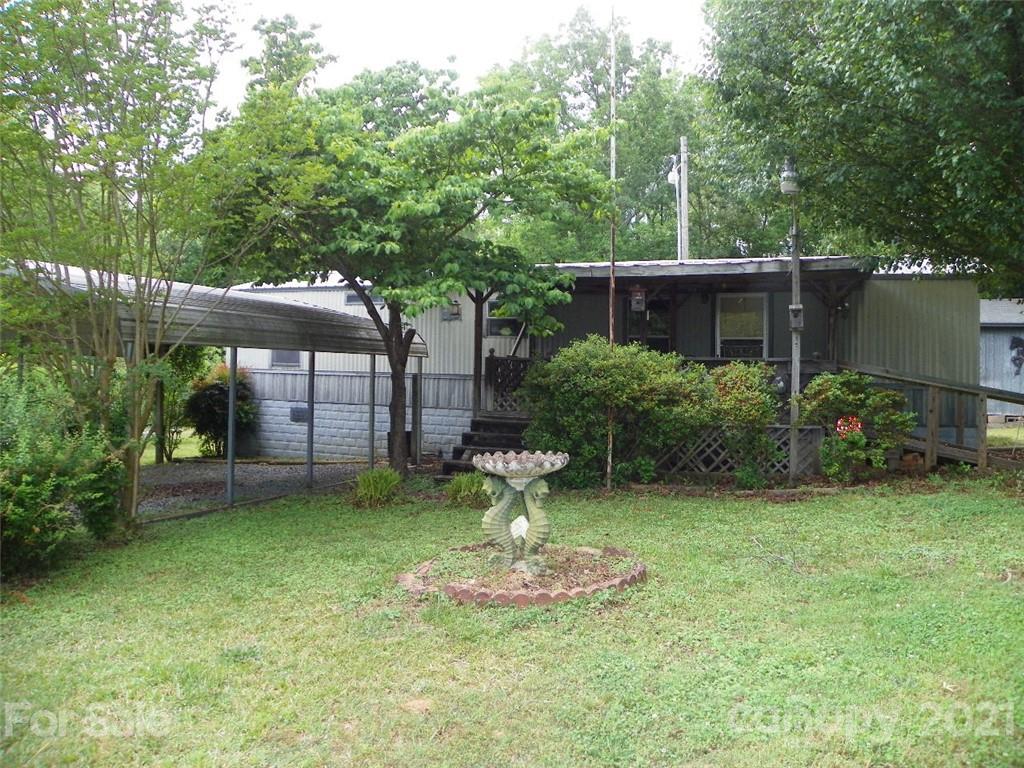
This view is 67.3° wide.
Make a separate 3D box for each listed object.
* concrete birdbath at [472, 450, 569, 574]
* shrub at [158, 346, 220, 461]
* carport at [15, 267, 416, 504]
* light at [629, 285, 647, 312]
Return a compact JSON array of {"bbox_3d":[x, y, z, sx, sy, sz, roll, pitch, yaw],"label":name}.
[{"bbox_3d":[0.058,0.867,5.250,0.650,0.790,0.650,0,2,0],"label":"concrete birdbath"},{"bbox_3d":[-6.793,0.411,16.200,1.200,2.400,1.150,1,1,23],"label":"shrub"},{"bbox_3d":[-5.302,-0.145,11.652,5.900,3.000,6.400,1,1,22],"label":"carport"},{"bbox_3d":[1.762,-1.201,10.800,0.240,0.380,0.220,1,1,23],"label":"light"}]

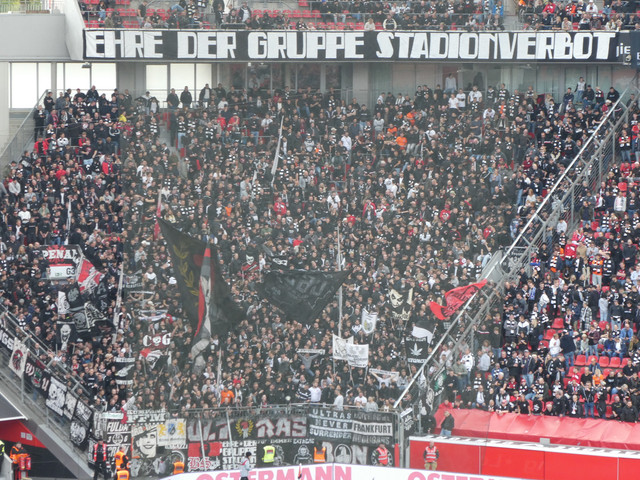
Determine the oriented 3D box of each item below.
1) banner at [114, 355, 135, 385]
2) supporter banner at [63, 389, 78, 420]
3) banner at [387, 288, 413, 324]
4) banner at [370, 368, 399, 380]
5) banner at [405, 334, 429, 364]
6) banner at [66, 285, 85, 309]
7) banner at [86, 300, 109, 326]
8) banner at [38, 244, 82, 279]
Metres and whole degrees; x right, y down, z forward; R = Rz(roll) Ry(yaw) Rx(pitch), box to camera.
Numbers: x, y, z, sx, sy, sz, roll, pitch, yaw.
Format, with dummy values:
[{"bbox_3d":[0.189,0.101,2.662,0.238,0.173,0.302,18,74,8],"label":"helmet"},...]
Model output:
[{"bbox_3d":[-8.261,5.472,125.000,0.830,1.240,0.100,0,4,-8],"label":"banner"},{"bbox_3d":[-10.610,7.043,125.520,0.070,1.027,0.683,-6,29,-46],"label":"supporter banner"},{"bbox_3d":[3.470,2.823,127.500,1.034,1.465,0.120,1,8,5],"label":"banner"},{"bbox_3d":[2.769,5.731,127.000,1.350,0.420,0.120,1,4,8],"label":"banner"},{"bbox_3d":[4.164,4.712,127.000,0.987,1.277,0.100,0,5,0],"label":"banner"},{"bbox_3d":[-10.540,2.447,127.000,0.687,0.987,0.150,-1,8,-10],"label":"banner"},{"bbox_3d":[-9.633,3.168,127.500,1.010,1.100,0.150,-1,4,-12],"label":"banner"},{"bbox_3d":[-11.448,0.948,130.500,1.900,1.470,0.120,-1,4,-12],"label":"banner"}]

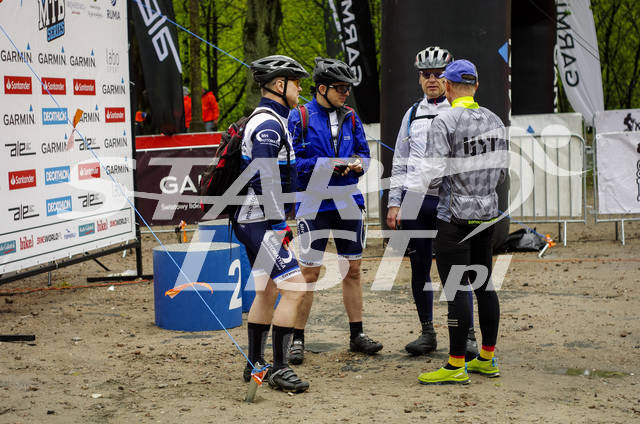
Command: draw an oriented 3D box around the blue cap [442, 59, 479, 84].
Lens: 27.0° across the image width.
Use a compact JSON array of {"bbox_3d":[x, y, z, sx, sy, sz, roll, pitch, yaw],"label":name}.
[{"bbox_3d":[0.761,-0.764,7.250,0.175,0.130,0.260,-4,9,-27],"label":"blue cap"}]

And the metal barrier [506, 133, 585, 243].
[{"bbox_3d":[1.589,-0.210,13.938,2.350,1.130,0.450,-1,5,9],"label":"metal barrier"}]

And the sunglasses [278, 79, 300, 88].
[{"bbox_3d":[-0.165,-0.686,7.120,0.145,0.050,0.145,-1,4,-13],"label":"sunglasses"}]

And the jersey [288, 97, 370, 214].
[{"bbox_3d":[0.057,-0.338,7.969,0.480,0.700,0.330,-4,5,-27],"label":"jersey"}]

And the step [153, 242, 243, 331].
[{"bbox_3d":[-0.856,0.531,9.322,0.610,0.540,0.610,-1,5,0],"label":"step"}]

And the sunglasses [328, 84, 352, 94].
[{"bbox_3d":[0.117,-0.728,7.900,0.145,0.050,0.145,9,10,36],"label":"sunglasses"}]

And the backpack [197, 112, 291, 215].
[{"bbox_3d":[-0.429,-0.262,7.176,0.420,0.560,0.330,-2,5,-9],"label":"backpack"}]

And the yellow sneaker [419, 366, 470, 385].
[{"bbox_3d":[0.676,0.879,7.235,0.290,0.102,0.105,-1,5,7],"label":"yellow sneaker"}]

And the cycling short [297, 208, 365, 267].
[{"bbox_3d":[0.063,0.141,8.007,0.370,0.380,0.280,-4,5,-27],"label":"cycling short"}]

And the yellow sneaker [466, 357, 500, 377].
[{"bbox_3d":[0.880,0.854,7.482,0.290,0.102,0.105,3,6,45],"label":"yellow sneaker"}]

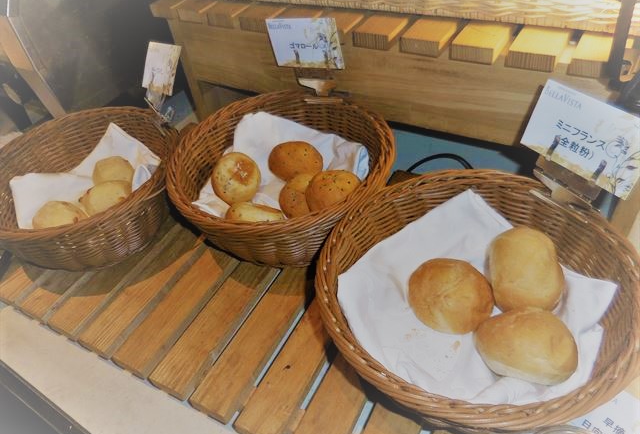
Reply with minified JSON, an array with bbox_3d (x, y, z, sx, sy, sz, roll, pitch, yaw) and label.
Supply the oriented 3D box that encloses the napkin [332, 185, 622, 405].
[{"bbox_3d":[0.136,0.075,0.427,0.214,0.058,0.218,-29,48,-20],"label":"napkin"}]

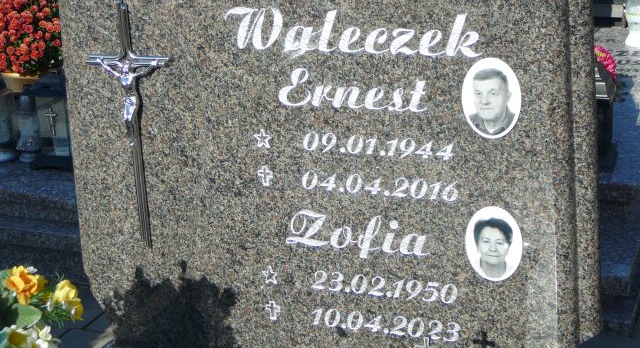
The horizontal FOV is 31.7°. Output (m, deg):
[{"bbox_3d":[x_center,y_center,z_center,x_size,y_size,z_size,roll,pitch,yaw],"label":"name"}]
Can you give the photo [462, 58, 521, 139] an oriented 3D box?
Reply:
[{"bbox_3d":[0.305,-0.134,2.015,0.110,0.150,0.010,4,19,20],"label":"photo"}]

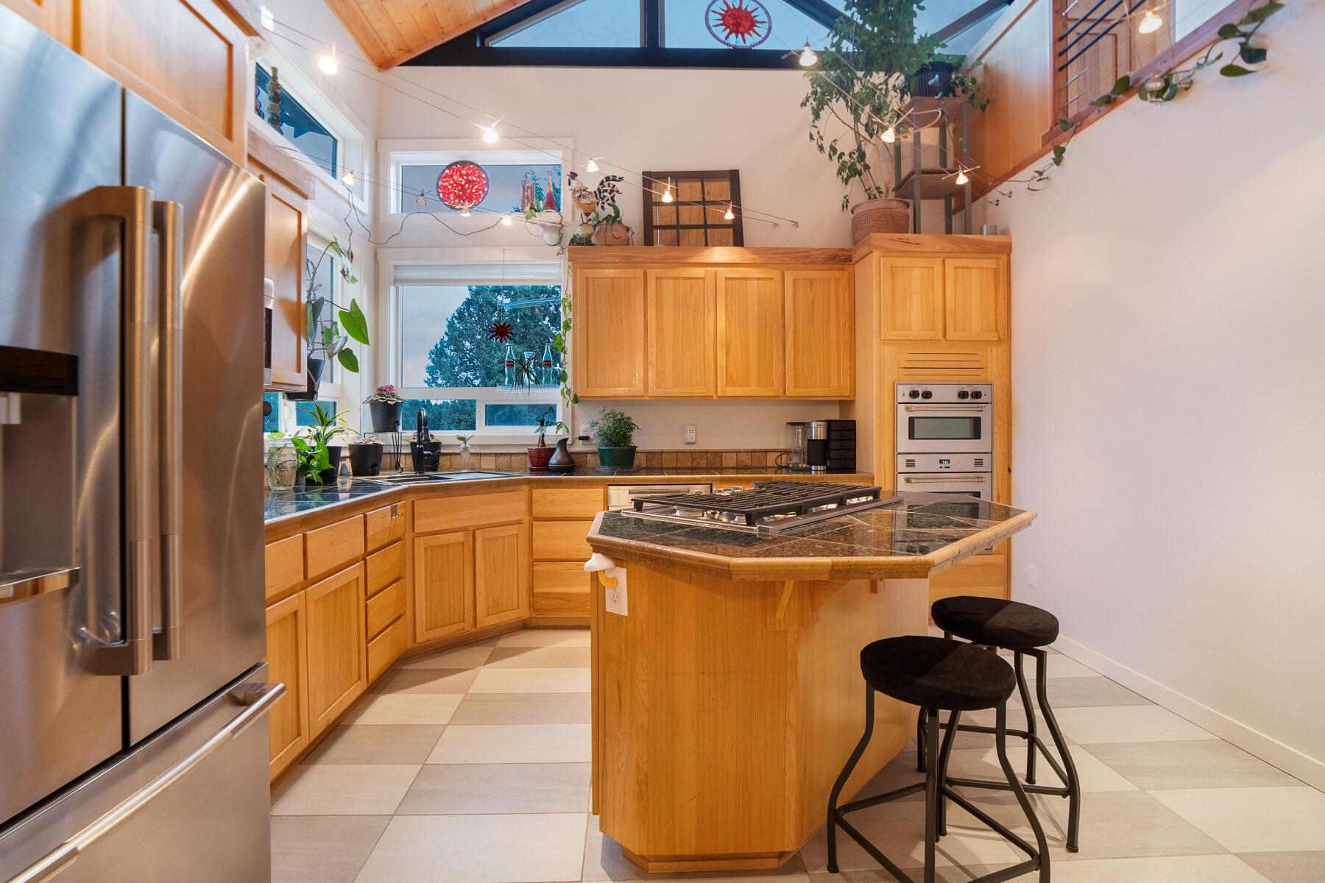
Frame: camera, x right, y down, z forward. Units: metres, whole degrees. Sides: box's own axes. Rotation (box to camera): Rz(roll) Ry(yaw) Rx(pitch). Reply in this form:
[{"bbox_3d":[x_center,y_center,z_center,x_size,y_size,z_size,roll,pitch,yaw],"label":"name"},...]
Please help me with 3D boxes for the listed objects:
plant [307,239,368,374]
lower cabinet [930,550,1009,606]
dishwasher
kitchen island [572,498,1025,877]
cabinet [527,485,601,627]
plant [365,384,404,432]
[{"bbox_3d":[-1.566,-0.589,2.776,0.311,0.669,0.310,0,1,-2],"label":"plant"},{"bbox_3d":[1.653,0.855,3.779,0.773,0.388,0.600,0,1,-2],"label":"lower cabinet"},{"bbox_3d":[-0.024,0.658,3.726,0.604,0.850,0.600,0,1,-2],"label":"dishwasher"},{"bbox_3d":[0.501,0.686,1.855,1.015,0.932,1.561,1,2,43],"label":"kitchen island"},{"bbox_3d":[-0.569,0.665,3.730,0.425,0.840,0.580,0,1,-2],"label":"cabinet"},{"bbox_3d":[-1.697,-0.203,3.610,0.221,0.292,0.240,0,1,-2],"label":"plant"}]

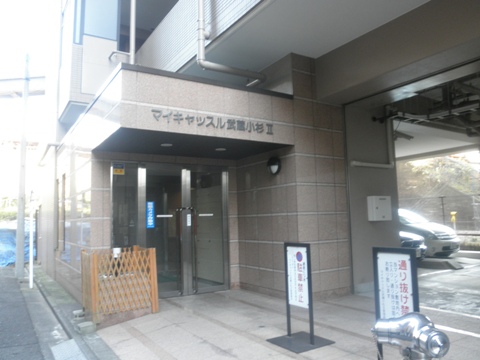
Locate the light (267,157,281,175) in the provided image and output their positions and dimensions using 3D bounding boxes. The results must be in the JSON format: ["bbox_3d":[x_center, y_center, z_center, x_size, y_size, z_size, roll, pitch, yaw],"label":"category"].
[{"bbox_3d":[0.581,-0.253,6.688,0.140,0.300,0.290,2,-7,-32],"label":"light"}]

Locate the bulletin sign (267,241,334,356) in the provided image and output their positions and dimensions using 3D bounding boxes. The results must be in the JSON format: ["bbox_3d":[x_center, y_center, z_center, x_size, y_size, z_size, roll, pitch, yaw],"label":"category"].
[{"bbox_3d":[0.613,1.188,4.117,0.518,1.018,0.506,2,-7,-32],"label":"bulletin sign"}]

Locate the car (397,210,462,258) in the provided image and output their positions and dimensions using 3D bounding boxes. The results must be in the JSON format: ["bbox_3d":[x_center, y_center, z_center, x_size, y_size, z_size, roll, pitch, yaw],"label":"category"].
[{"bbox_3d":[4.024,1.600,11.481,1.730,1.530,4.500,2,-7,-32],"label":"car"}]

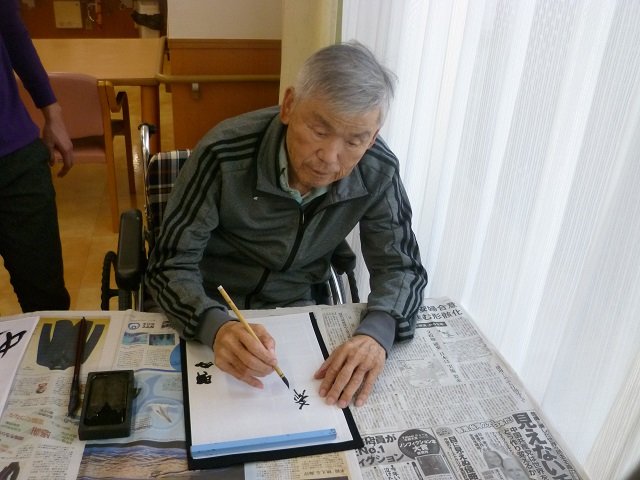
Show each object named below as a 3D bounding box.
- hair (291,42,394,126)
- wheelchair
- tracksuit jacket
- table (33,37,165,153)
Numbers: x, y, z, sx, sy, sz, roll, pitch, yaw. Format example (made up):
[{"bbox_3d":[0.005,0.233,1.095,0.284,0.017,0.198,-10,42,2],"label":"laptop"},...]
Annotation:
[{"bbox_3d":[0.044,-0.284,1.100,0.170,0.170,0.200,18,29,-12],"label":"hair"},{"bbox_3d":[-0.200,0.254,1.538,0.620,0.880,1.000,-2,28,-12],"label":"wheelchair"},{"bbox_3d":[-0.074,-0.010,1.315,0.580,0.550,0.500,0,28,-9],"label":"tracksuit jacket"},{"bbox_3d":[-1.614,-0.703,3.365,1.400,0.700,1.100,-3,28,-15],"label":"table"}]

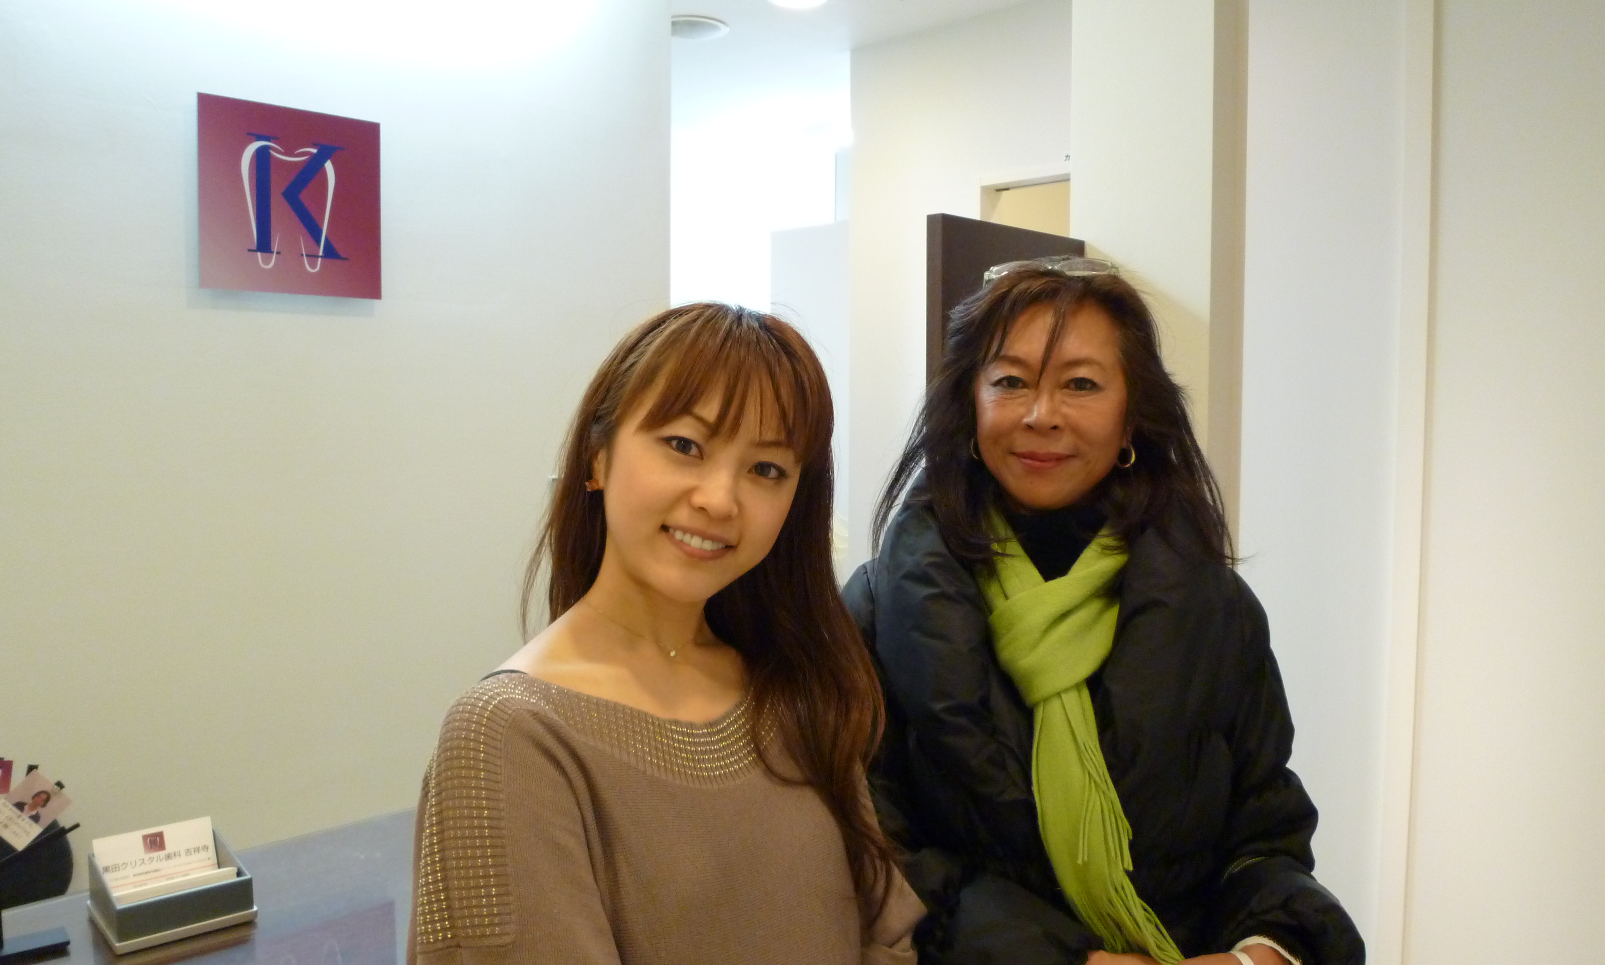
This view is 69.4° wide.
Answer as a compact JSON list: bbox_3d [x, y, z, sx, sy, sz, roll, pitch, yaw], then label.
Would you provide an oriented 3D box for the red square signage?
[{"bbox_3d":[-0.992,-0.548,2.262,0.355,0.357,0.020,-3,5,-44],"label":"red square signage"}]

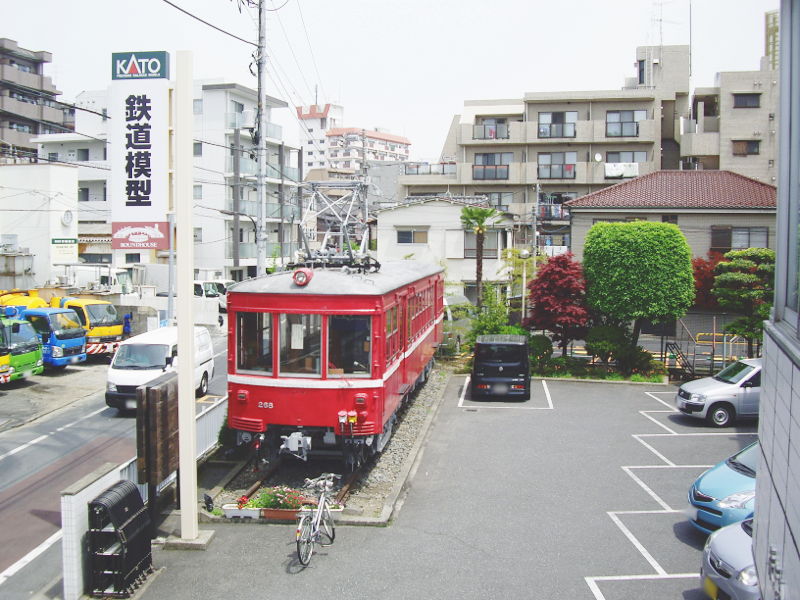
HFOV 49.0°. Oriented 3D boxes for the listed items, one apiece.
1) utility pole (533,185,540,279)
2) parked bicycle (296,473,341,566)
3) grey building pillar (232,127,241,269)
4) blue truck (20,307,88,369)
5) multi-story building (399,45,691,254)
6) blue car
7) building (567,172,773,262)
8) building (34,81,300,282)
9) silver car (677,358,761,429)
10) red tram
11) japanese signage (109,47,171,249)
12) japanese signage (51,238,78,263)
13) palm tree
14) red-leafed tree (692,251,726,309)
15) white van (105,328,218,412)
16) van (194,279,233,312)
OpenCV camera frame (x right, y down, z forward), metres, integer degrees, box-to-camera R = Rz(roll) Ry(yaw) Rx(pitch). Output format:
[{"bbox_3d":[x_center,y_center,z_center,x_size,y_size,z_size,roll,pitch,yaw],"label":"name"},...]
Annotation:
[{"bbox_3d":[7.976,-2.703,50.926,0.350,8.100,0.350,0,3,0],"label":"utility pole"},{"bbox_3d":[-1.098,2.954,12.054,0.570,1.040,1.680,1,3,14],"label":"parked bicycle"},{"bbox_3d":[-10.389,-6.476,55.696,0.360,8.950,0.360,1,4,7],"label":"grey building pillar"},{"bbox_3d":[-13.183,1.285,28.910,5.100,2.260,2.000,1,4,8],"label":"blue truck"},{"bbox_3d":[10.065,-8.421,63.515,18.800,17.300,11.000,1,4,8],"label":"multi-story building"},{"bbox_3d":[6.334,2.760,13.271,3.950,1.640,1.690,0,4,-5],"label":"blue car"},{"bbox_3d":[15.087,-2.540,46.109,13.200,8.400,9.700,1,3,8],"label":"building"},{"bbox_3d":[-17.404,-7.568,67.898,16.000,15.600,12.200,1,3,18],"label":"building"},{"bbox_3d":[8.956,2.237,21.756,4.200,1.510,1.690,0,3,-3],"label":"silver car"},{"bbox_3d":[-0.798,0.991,22.079,2.770,3.650,14.505,1,4,7],"label":"red tram"},{"bbox_3d":[-3.757,-2.145,12.697,0.800,2.800,0.140,1,4,10],"label":"japanese signage"},{"bbox_3d":[-15.958,-2.361,41.742,0.100,1.130,1.650,2,4,28],"label":"japanese signage"},{"bbox_3d":[2.937,-0.559,32.033,1.500,5.720,1.500,1,4,7],"label":"palm tree"},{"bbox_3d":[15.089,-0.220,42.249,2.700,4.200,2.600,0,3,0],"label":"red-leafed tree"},{"bbox_3d":[-6.392,1.869,23.594,1.690,1.950,4.600,0,3,2],"label":"white van"},{"bbox_3d":[-11.424,-0.009,52.085,4.000,2.050,1.680,2,3,22],"label":"van"}]

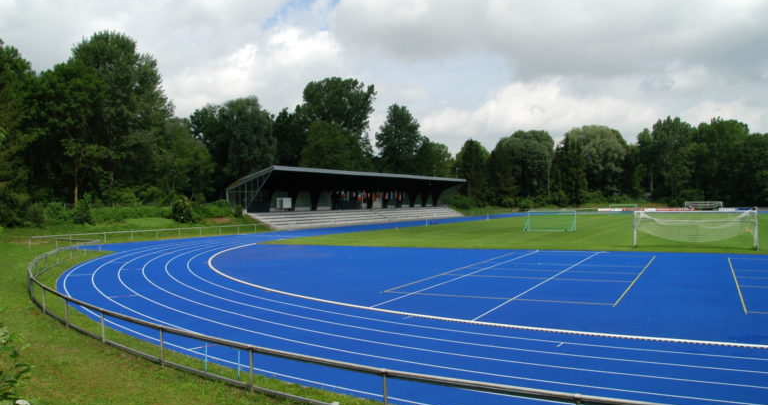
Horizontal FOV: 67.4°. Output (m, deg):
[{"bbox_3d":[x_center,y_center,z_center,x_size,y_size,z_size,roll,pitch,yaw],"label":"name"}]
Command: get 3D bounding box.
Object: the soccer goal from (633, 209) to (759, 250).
[{"bbox_3d":[21.100,1.870,39.400,7.500,2.500,1.600,0,0,30],"label":"soccer goal"}]

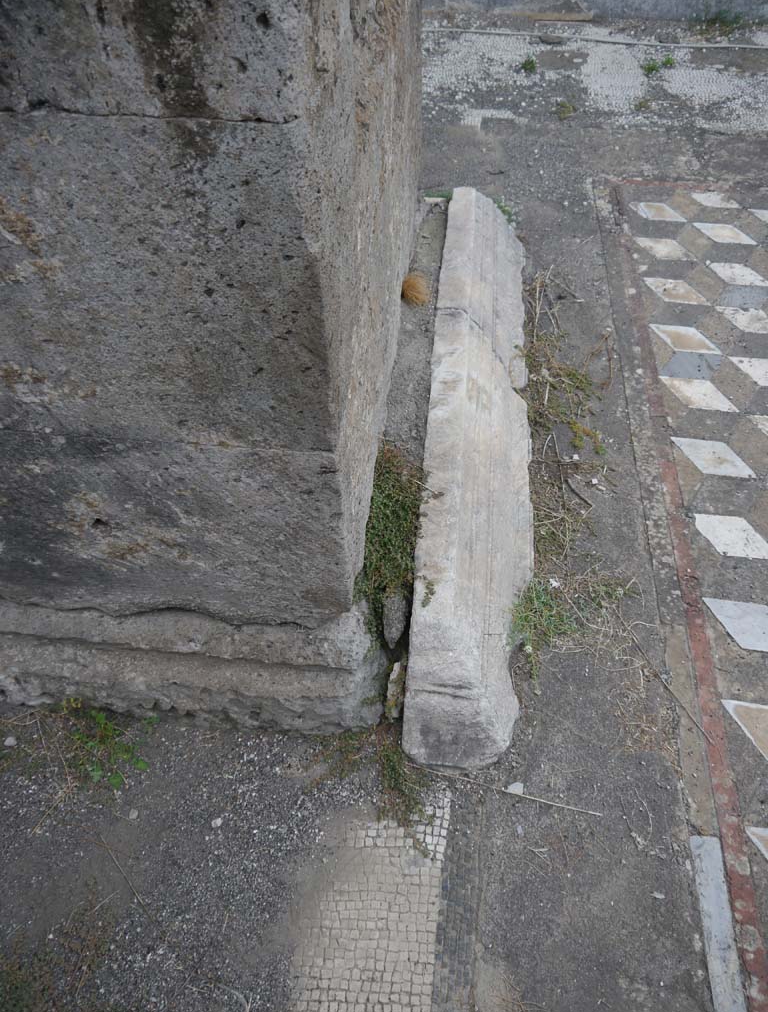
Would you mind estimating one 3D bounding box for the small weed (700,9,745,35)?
[{"bbox_3d":[1.795,-2.589,4.411,0.225,0.080,0.150,4,47,3],"label":"small weed"}]

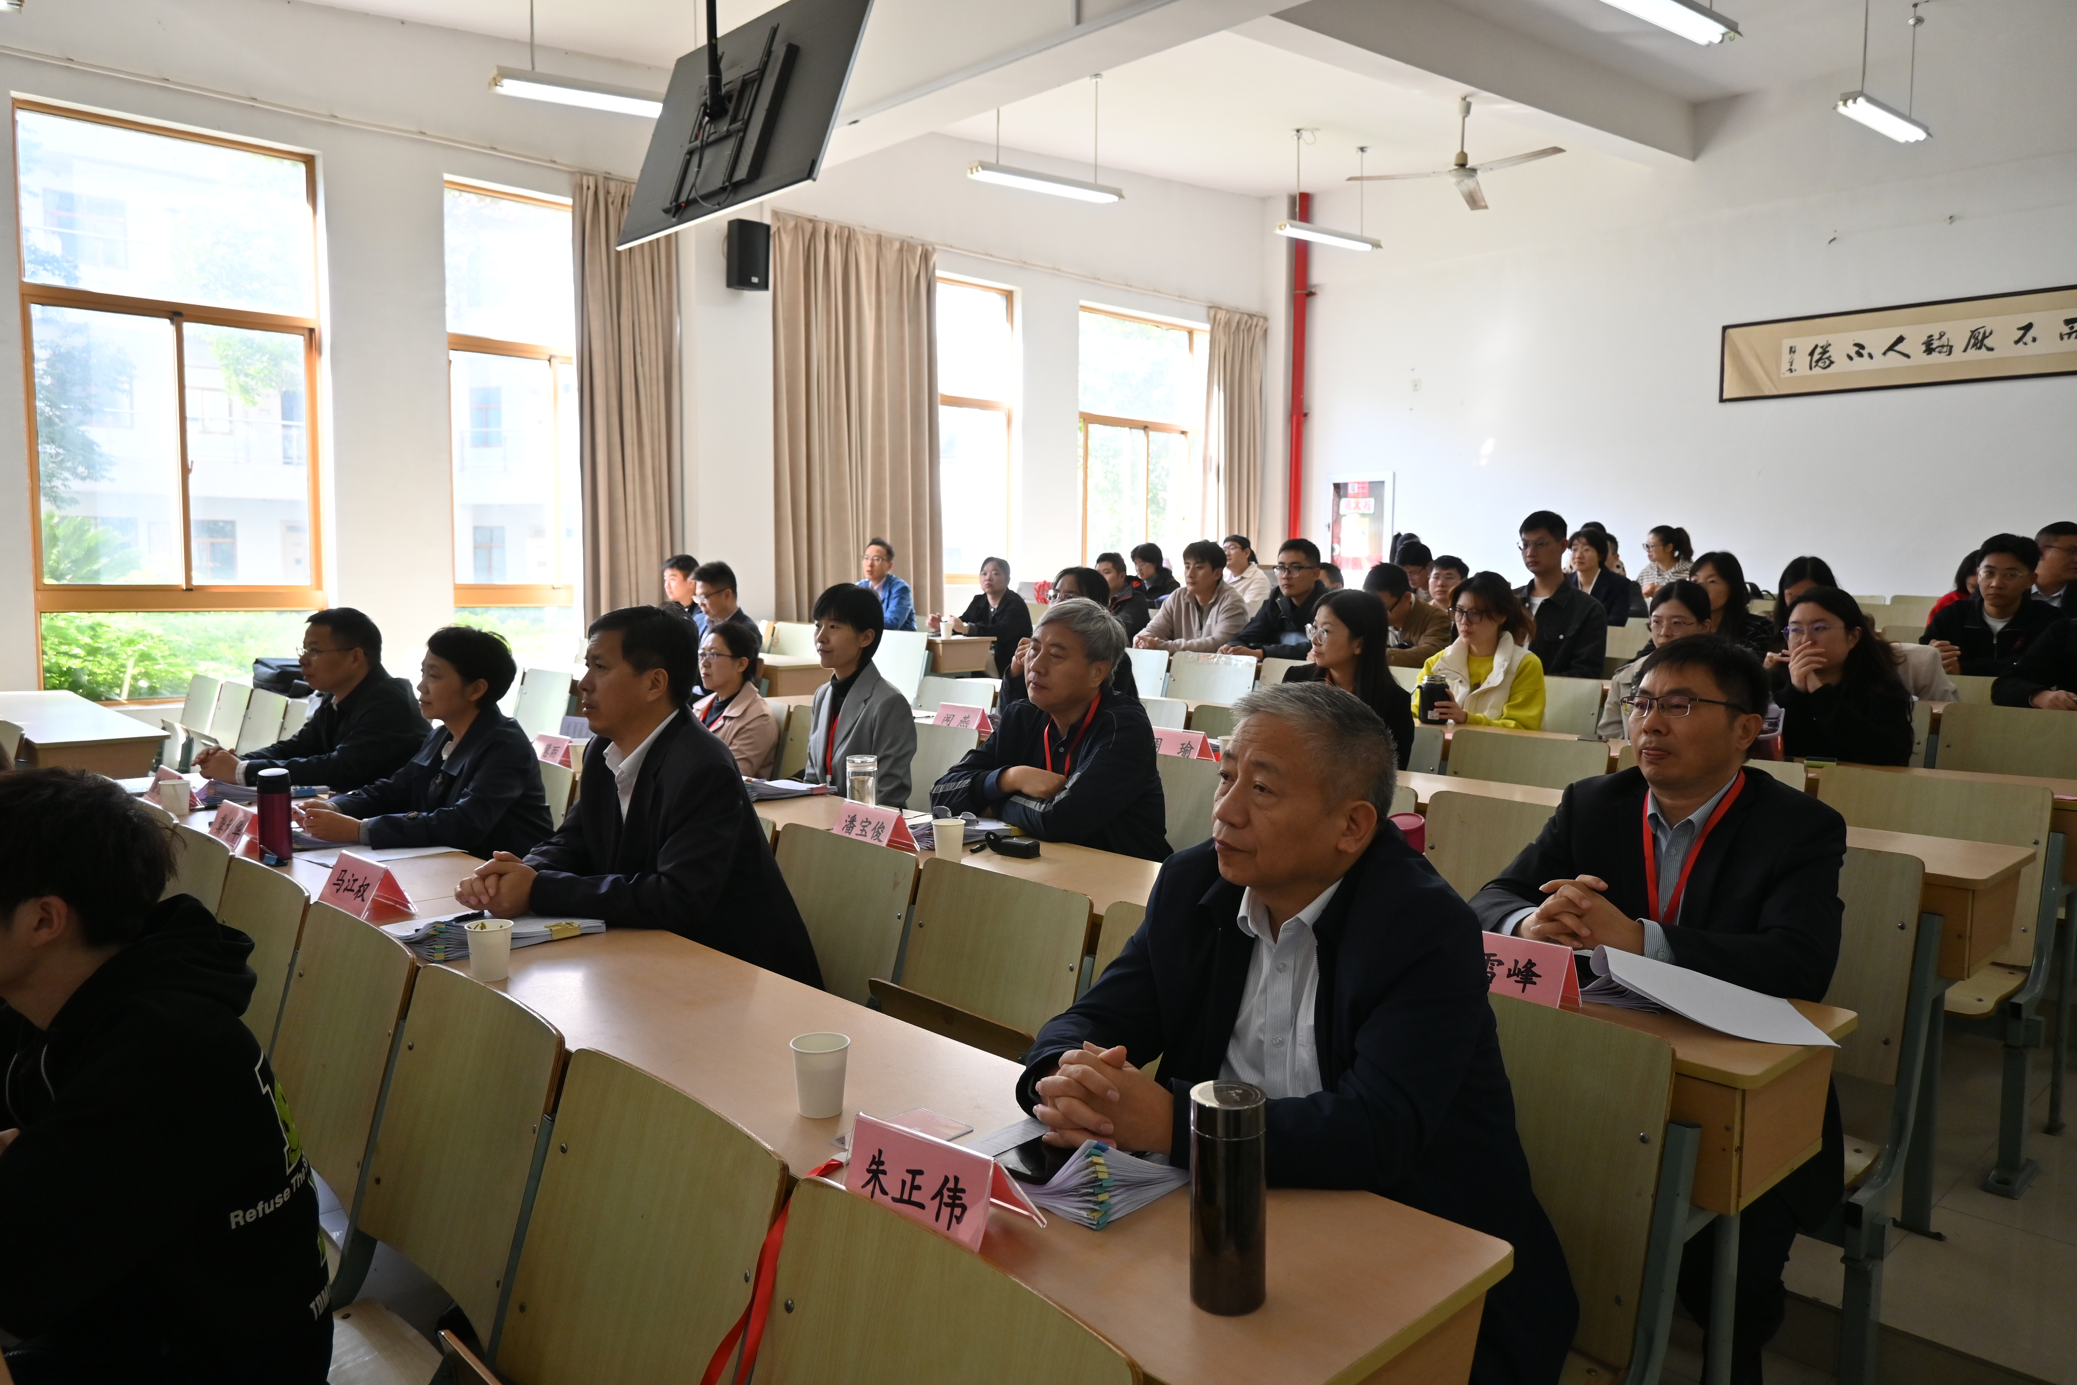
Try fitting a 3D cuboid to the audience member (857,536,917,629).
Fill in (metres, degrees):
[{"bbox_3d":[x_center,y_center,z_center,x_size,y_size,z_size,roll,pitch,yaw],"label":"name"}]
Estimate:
[{"bbox_3d":[-0.993,-0.328,8.910,0.650,1.305,0.500,-4,7,-43],"label":"audience member"}]

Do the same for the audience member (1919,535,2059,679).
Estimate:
[{"bbox_3d":[3.506,0.041,5.098,0.750,1.230,0.540,-5,7,-44],"label":"audience member"}]

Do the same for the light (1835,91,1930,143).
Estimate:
[{"bbox_3d":[5.028,-3.428,8.258,1.220,0.090,0.200,-9,10,-43],"label":"light"}]

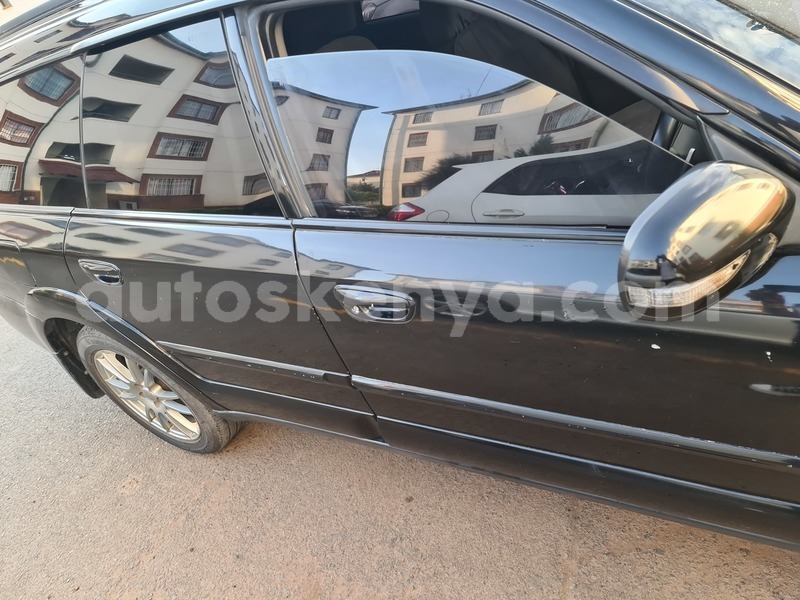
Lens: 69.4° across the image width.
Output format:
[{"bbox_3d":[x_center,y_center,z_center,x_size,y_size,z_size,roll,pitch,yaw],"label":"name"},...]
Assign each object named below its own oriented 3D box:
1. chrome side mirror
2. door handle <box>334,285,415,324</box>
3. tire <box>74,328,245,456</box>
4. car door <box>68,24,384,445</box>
[{"bbox_3d":[0.357,-0.073,0.678,0.220,0.155,0.125,-34,39,-19],"label":"chrome side mirror"},{"bbox_3d":[-0.043,0.005,1.136,0.175,0.075,0.042,6,43,30],"label":"door handle"},{"bbox_3d":[-0.857,0.287,2.132,0.655,0.655,0.222,8,43,28],"label":"tire"},{"bbox_3d":[-0.476,-0.082,1.505,0.870,1.090,0.230,6,43,30],"label":"car door"}]

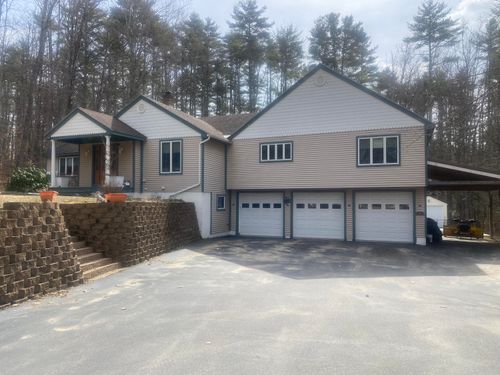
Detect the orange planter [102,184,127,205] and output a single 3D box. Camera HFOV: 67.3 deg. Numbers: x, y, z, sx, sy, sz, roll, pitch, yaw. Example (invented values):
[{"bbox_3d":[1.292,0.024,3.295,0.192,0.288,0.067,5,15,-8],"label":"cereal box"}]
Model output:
[{"bbox_3d":[-4.005,0.207,11.100,0.660,0.550,0.400,0,-2,6],"label":"orange planter"}]

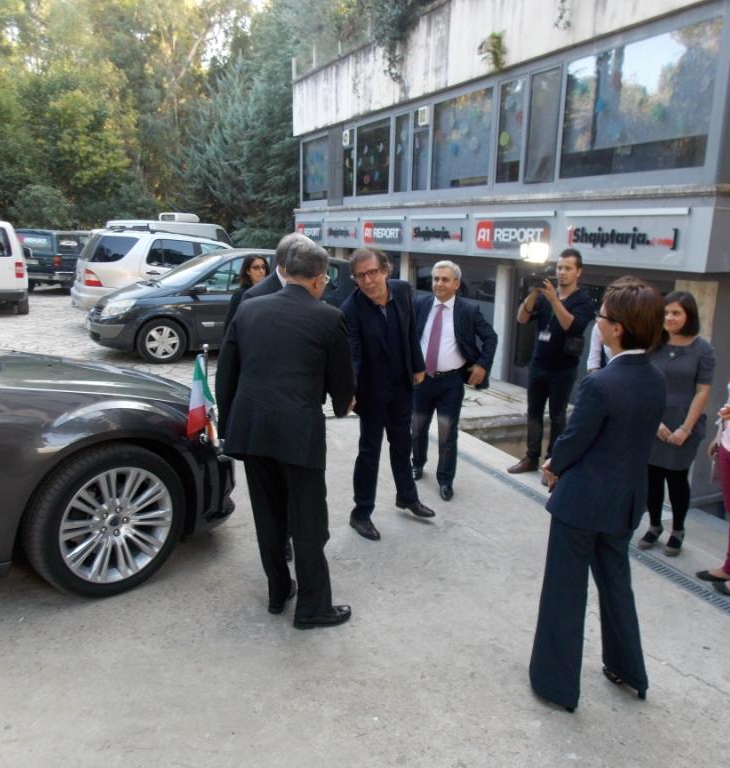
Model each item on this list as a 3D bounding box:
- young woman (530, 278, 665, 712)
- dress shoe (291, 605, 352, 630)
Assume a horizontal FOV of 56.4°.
[{"bbox_3d":[0.915,0.450,2.696,0.480,1.700,0.450,-10,17,-42],"label":"young woman"},{"bbox_3d":[-0.194,1.060,3.180,0.287,0.110,0.103,1,11,-25],"label":"dress shoe"}]

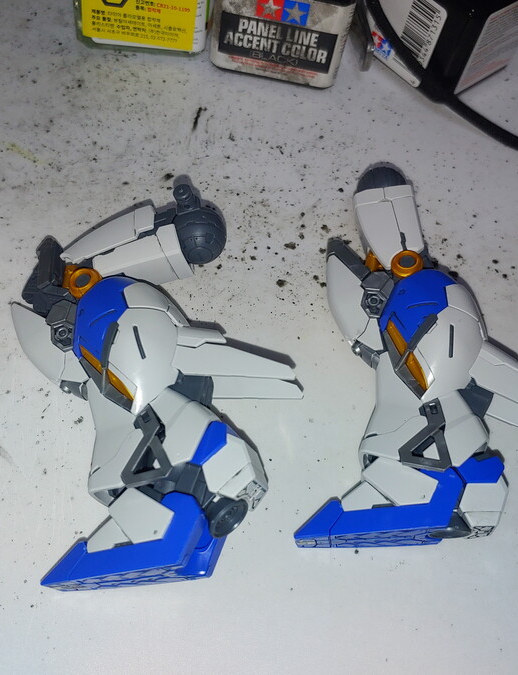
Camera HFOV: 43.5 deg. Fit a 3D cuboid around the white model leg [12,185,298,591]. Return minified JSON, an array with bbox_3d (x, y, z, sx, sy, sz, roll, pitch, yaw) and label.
[{"bbox_3d":[-0.023,0.002,0.144,0.060,0.031,0.099,-7,58,-13],"label":"white model leg"}]

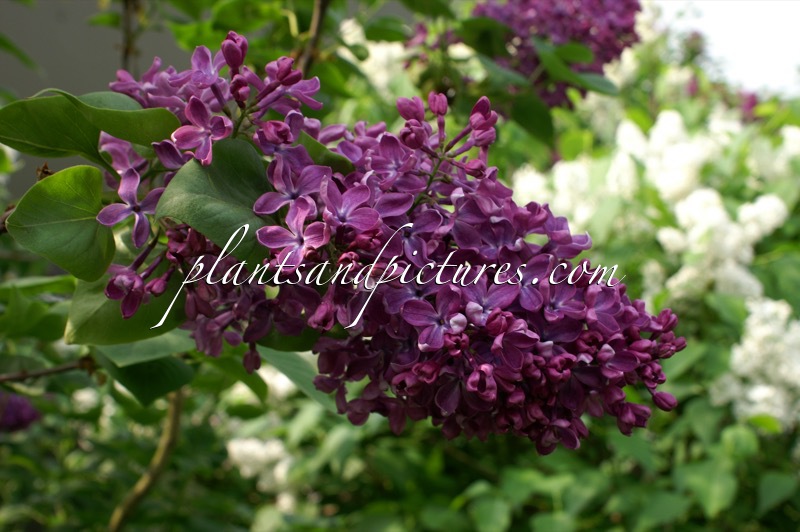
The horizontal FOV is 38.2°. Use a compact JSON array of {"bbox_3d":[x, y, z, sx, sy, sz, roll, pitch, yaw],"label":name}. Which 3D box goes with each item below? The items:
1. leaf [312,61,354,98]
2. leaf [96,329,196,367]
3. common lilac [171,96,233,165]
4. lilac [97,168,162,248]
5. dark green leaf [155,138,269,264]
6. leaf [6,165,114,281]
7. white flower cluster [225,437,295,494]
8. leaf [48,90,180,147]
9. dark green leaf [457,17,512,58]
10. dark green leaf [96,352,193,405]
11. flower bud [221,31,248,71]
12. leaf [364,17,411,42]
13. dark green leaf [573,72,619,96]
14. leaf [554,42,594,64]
[{"bbox_3d":[-0.046,-0.129,0.800,0.031,0.027,0.020,0,6,0],"label":"leaf"},{"bbox_3d":[-0.112,0.035,0.510,0.046,0.012,0.032,-16,40,-20],"label":"leaf"},{"bbox_3d":[-0.070,-0.048,0.405,0.021,0.024,0.012,1,6,6],"label":"common lilac"},{"bbox_3d":[-0.094,-0.020,0.405,0.024,0.027,0.012,-1,6,-6],"label":"lilac"},{"bbox_3d":[-0.067,-0.024,0.418,0.044,0.046,0.018,1,5,11],"label":"dark green leaf"},{"bbox_3d":[-0.137,-0.018,0.465,0.044,0.046,0.012,-11,-22,5],"label":"leaf"},{"bbox_3d":[-0.217,0.309,1.800,0.105,0.090,0.090,0,6,0],"label":"white flower cluster"},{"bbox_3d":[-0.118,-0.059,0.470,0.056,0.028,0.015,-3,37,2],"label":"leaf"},{"bbox_3d":[0.066,-0.178,0.900,0.036,0.013,0.042,25,57,18],"label":"dark green leaf"},{"bbox_3d":[-0.115,0.049,0.520,0.043,0.034,0.012,8,-37,-1],"label":"dark green leaf"},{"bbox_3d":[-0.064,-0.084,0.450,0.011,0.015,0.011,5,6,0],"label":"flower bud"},{"bbox_3d":[-0.010,-0.184,0.900,0.037,0.021,0.024,0,6,0],"label":"leaf"},{"bbox_3d":[0.149,-0.138,0.880,0.036,0.012,0.024,16,40,20],"label":"dark green leaf"},{"bbox_3d":[0.139,-0.169,0.920,0.033,0.018,0.022,0,6,0],"label":"leaf"}]

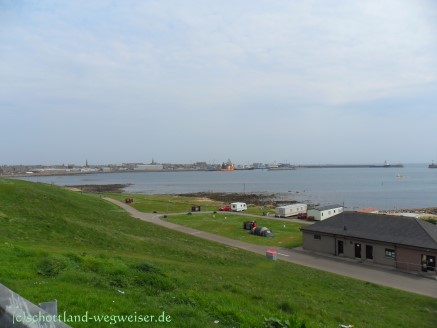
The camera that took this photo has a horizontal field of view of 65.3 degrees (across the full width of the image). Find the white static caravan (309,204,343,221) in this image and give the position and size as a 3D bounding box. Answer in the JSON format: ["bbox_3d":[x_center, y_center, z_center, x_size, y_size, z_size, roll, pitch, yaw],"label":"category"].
[{"bbox_3d":[26.800,12.250,84.800,10.400,2.700,3.500,0,0,-43],"label":"white static caravan"}]

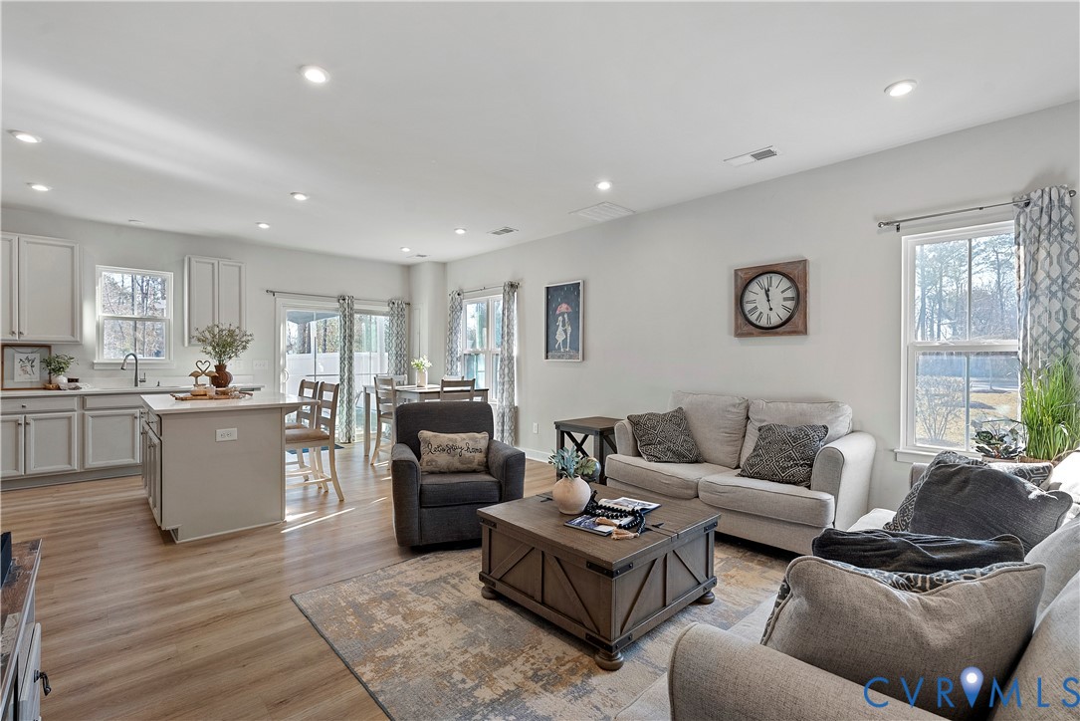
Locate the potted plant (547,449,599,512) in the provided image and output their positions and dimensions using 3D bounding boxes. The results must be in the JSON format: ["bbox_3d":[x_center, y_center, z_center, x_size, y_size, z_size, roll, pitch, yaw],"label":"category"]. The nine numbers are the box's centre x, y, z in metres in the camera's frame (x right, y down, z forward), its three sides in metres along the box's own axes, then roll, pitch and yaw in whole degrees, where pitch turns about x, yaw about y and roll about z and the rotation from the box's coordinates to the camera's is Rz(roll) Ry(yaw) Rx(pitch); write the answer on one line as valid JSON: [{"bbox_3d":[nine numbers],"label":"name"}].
[{"bbox_3d":[0.178,0.635,2.570,0.260,0.335,0.250,0,0,0],"label":"potted plant"}]

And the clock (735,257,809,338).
[{"bbox_3d":[1.860,-0.481,3.867,0.060,0.575,0.575,0,1,-42],"label":"clock"}]

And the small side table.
[{"bbox_3d":[0.575,0.923,4.644,0.670,0.649,0.580,0,0,-43],"label":"small side table"}]

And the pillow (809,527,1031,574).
[{"bbox_3d":[0.910,0.590,1.235,0.480,0.450,0.160,1,28,9],"label":"pillow"}]

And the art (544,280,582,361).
[{"bbox_3d":[0.278,-0.445,5.612,0.035,0.910,0.620,0,1,-42],"label":"art"}]

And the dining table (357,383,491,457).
[{"bbox_3d":[-1.458,0.778,5.910,0.870,0.907,1.530,0,0,-43],"label":"dining table"}]

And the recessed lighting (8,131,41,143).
[{"bbox_3d":[-3.458,-1.499,3.219,0.175,0.030,0.175,0,1,-42],"label":"recessed lighting"}]

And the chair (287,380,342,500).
[{"bbox_3d":[-2.096,0.732,4.295,0.540,1.045,0.440,0,0,-42],"label":"chair"}]

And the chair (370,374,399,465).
[{"bbox_3d":[-1.634,0.714,5.700,0.530,1.030,0.450,0,1,-42],"label":"chair"}]

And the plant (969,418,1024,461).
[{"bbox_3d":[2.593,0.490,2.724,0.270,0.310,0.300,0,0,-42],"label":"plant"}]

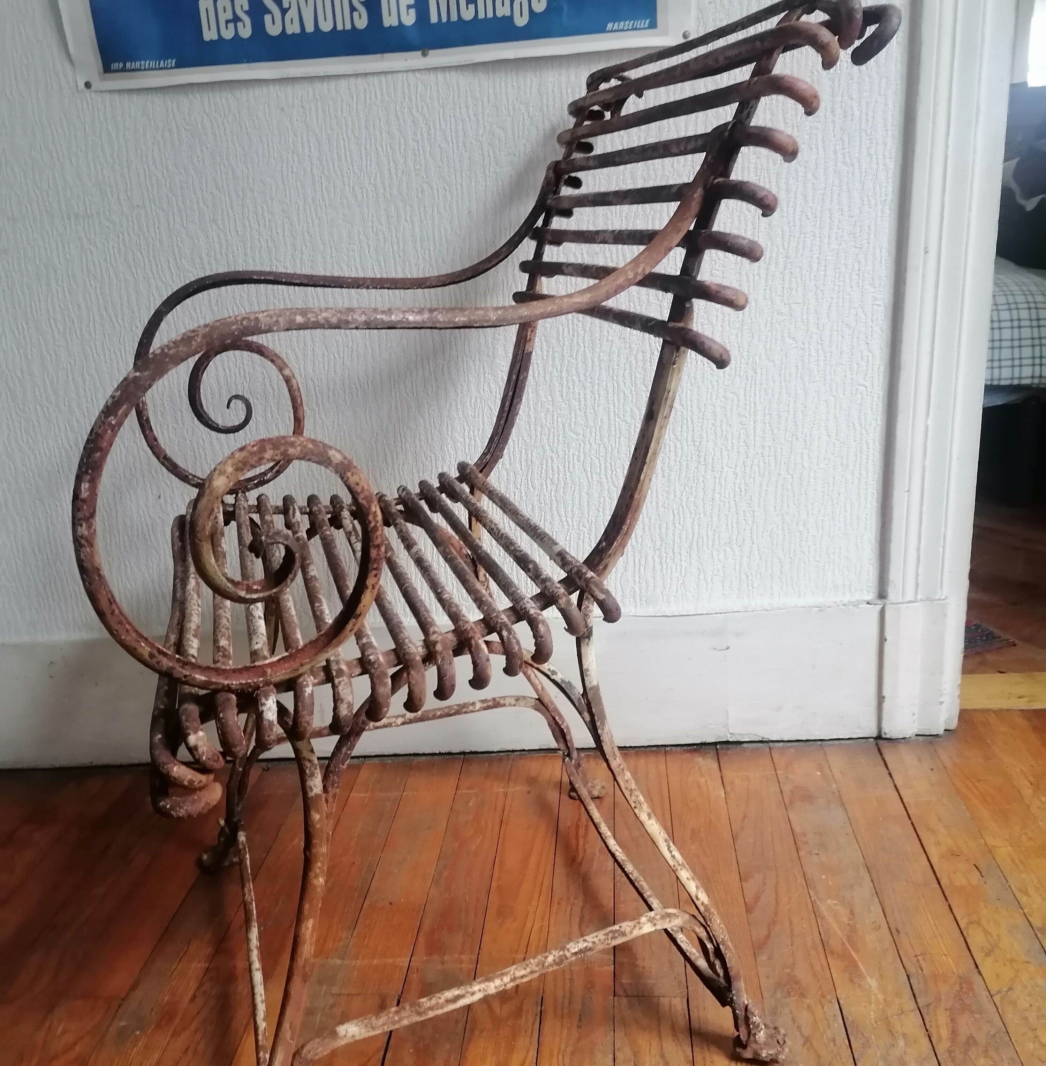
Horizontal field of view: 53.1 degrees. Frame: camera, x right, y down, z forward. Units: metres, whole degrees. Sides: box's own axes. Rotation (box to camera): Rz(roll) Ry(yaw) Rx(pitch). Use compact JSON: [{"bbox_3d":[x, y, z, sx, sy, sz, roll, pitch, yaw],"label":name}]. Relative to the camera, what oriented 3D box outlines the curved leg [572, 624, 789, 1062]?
[{"bbox_3d":[0.145,0.279,0.889,0.172,0.444,0.058,-8,20,-11],"label":"curved leg"}]

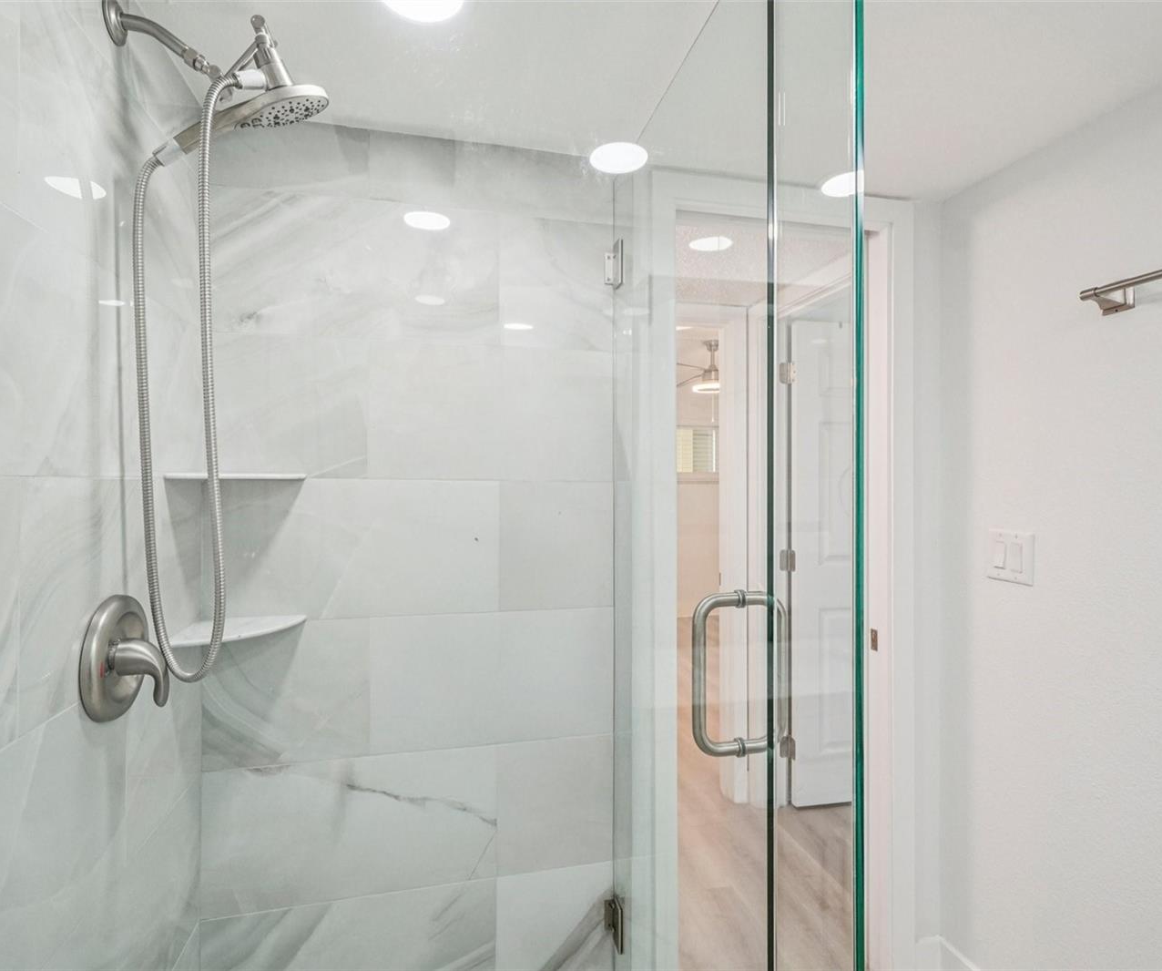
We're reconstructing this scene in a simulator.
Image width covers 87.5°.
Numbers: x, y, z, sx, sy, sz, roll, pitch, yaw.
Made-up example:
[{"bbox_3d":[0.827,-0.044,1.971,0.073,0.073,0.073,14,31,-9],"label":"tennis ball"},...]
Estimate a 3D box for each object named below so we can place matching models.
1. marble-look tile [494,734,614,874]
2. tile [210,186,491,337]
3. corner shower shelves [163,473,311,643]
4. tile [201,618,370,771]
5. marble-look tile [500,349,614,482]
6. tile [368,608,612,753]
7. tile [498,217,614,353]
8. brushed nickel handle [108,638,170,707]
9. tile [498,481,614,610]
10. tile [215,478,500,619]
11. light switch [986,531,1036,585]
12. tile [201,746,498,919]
[{"bbox_3d":[-0.044,0.756,1.447,0.310,0.305,0.012,0,0,-13],"label":"marble-look tile"},{"bbox_3d":[-0.489,-0.473,1.334,0.615,0.305,0.012,0,0,-13],"label":"tile"},{"bbox_3d":[-0.672,0.135,1.193,0.198,0.317,0.185,0,0,-13],"label":"corner shower shelves"},{"bbox_3d":[-0.631,0.447,1.306,0.332,0.305,0.012,0,0,-13],"label":"tile"},{"bbox_3d":[-0.041,-0.165,1.442,0.310,0.305,0.012,0,0,-13],"label":"marble-look tile"},{"bbox_3d":[-0.181,0.449,1.413,0.594,0.305,0.012,0,0,-13],"label":"tile"},{"bbox_3d":[-0.039,-0.471,1.440,0.310,0.305,0.012,0,0,-13],"label":"tile"},{"bbox_3d":[-0.663,0.285,0.924,0.066,0.100,0.044,0,0,-13],"label":"brushed nickel handle"},{"bbox_3d":[-0.042,0.142,1.443,0.310,0.305,0.012,0,0,-13],"label":"tile"},{"bbox_3d":[-0.492,0.141,1.337,0.615,0.305,0.012,0,0,-13],"label":"tile"},{"bbox_3d":[1.005,0.168,1.424,0.008,0.115,0.116,0,0,-13],"label":"light switch"},{"bbox_3d":[-0.494,0.754,1.341,0.615,0.305,0.012,0,0,-13],"label":"tile"}]

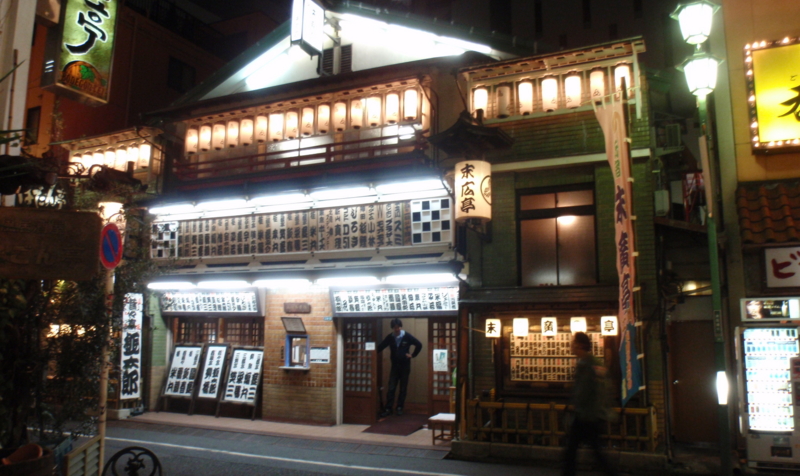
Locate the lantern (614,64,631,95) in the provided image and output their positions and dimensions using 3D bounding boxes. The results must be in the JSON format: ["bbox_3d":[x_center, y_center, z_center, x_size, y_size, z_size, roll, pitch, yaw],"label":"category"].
[{"bbox_3d":[3.152,-2.202,9.158,0.215,0.500,0.215,-4,-8,25],"label":"lantern"}]

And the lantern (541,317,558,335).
[{"bbox_3d":[2.044,1.211,8.834,0.200,0.259,0.200,-4,-8,25],"label":"lantern"}]

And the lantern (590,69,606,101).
[{"bbox_3d":[2.838,-2.182,9.302,0.215,0.500,0.215,-4,-8,25],"label":"lantern"}]

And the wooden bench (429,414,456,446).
[{"bbox_3d":[0.714,2.802,9.501,0.445,0.359,0.648,-2,-9,17],"label":"wooden bench"}]

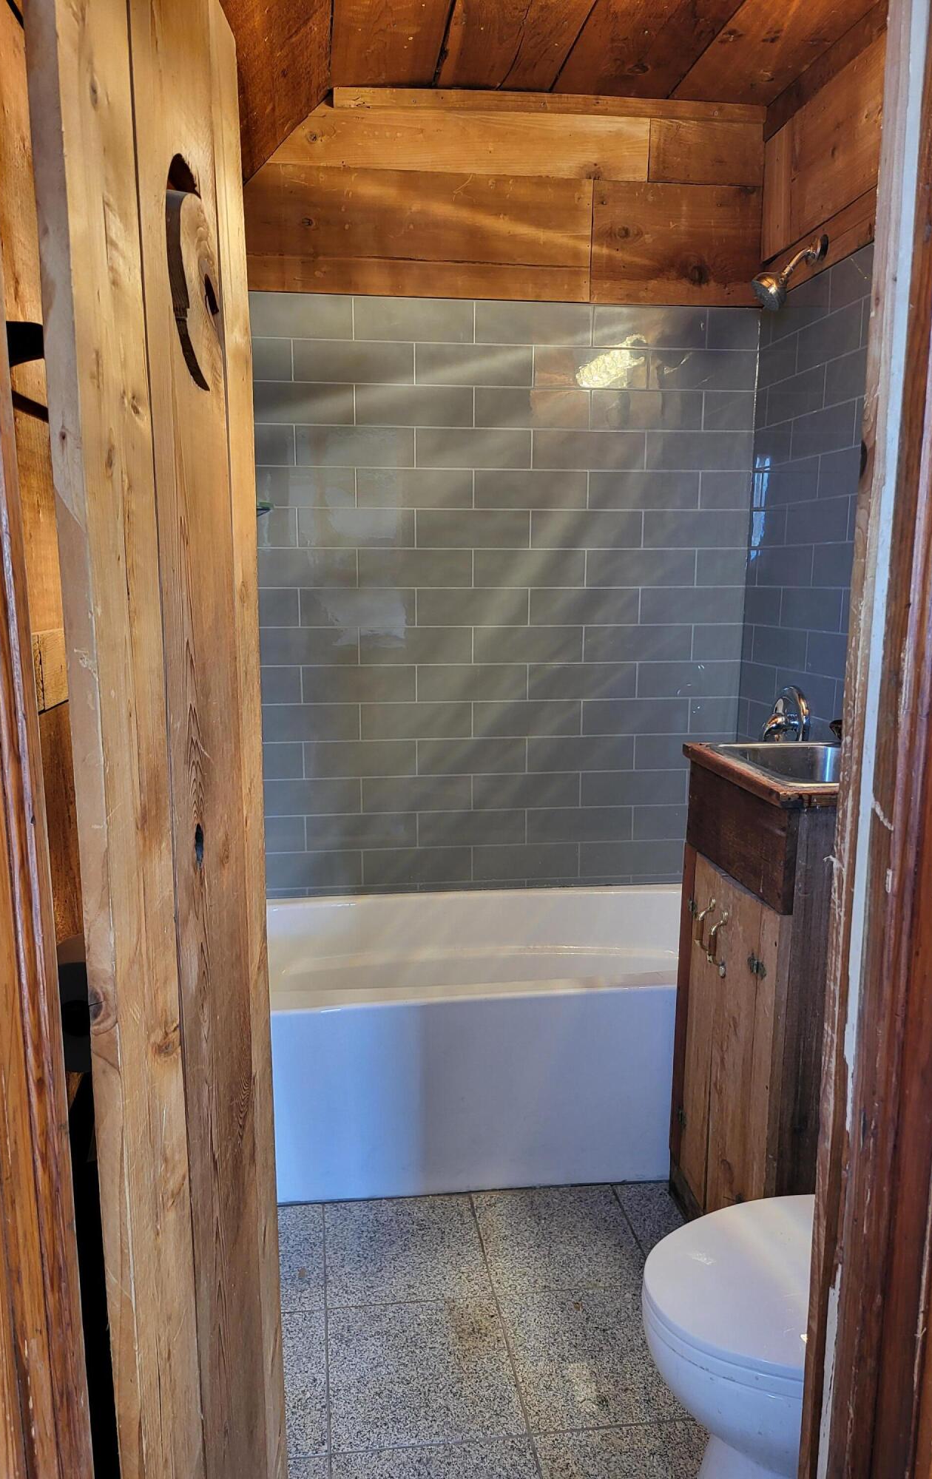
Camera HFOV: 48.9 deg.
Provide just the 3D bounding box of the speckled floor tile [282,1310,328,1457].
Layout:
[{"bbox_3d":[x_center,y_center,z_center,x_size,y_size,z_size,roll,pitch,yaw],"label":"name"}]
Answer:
[{"bbox_3d":[-0.393,1.096,1.729,0.306,0.010,0.306,-1,10,-8],"label":"speckled floor tile"}]

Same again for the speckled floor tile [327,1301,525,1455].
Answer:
[{"bbox_3d":[-0.077,1.068,1.738,0.307,0.010,0.301,-1,11,-7],"label":"speckled floor tile"}]

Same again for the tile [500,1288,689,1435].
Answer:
[{"bbox_3d":[0.236,1.084,1.821,0.306,0.010,0.306,-1,10,-8],"label":"tile"}]

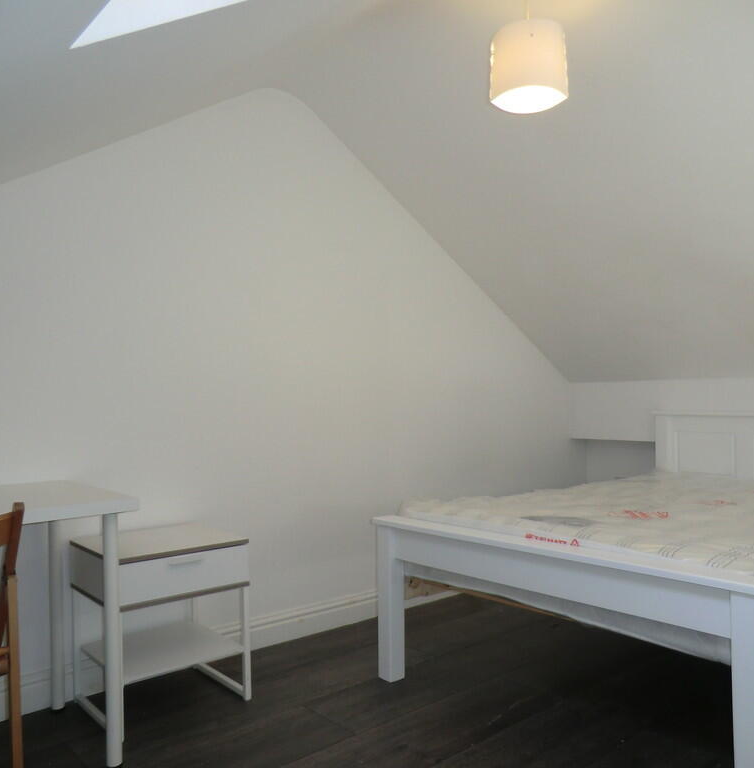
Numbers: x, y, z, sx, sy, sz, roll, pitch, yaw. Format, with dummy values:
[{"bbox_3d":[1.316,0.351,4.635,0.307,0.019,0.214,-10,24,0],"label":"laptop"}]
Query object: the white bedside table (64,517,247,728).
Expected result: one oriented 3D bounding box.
[{"bbox_3d":[-0.732,0.802,2.412,0.450,0.550,0.402,0,-1,-42],"label":"white bedside table"}]

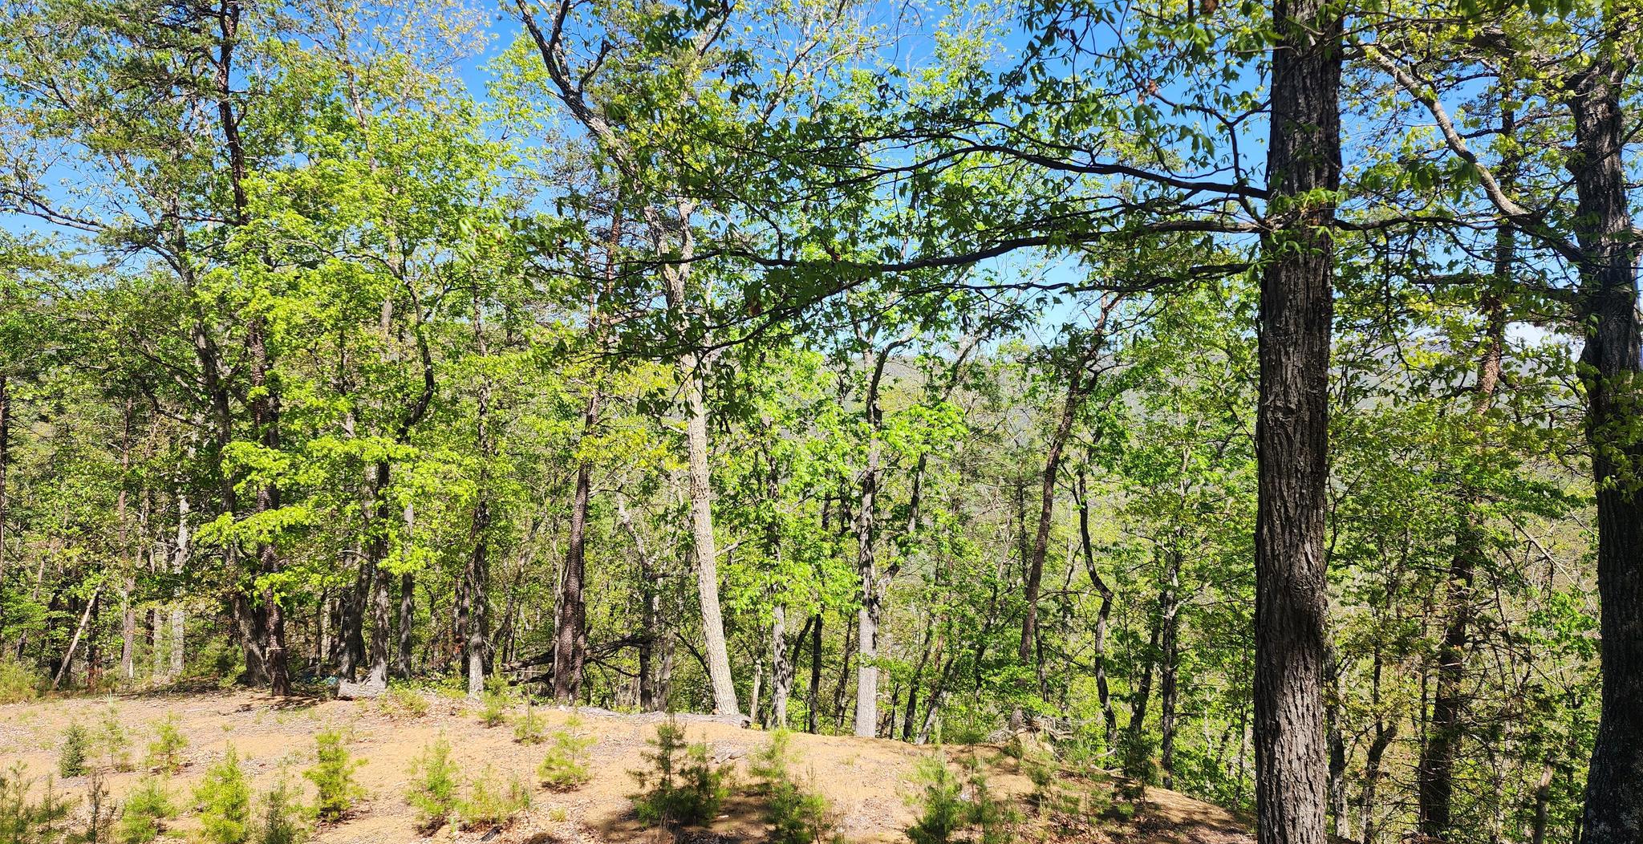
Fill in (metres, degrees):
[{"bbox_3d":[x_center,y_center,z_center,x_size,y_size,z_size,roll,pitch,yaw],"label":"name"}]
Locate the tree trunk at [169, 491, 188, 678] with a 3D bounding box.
[{"bbox_3d":[-10.004,2.529,17.000,0.260,2.919,0.220,1,0,0],"label":"tree trunk"}]

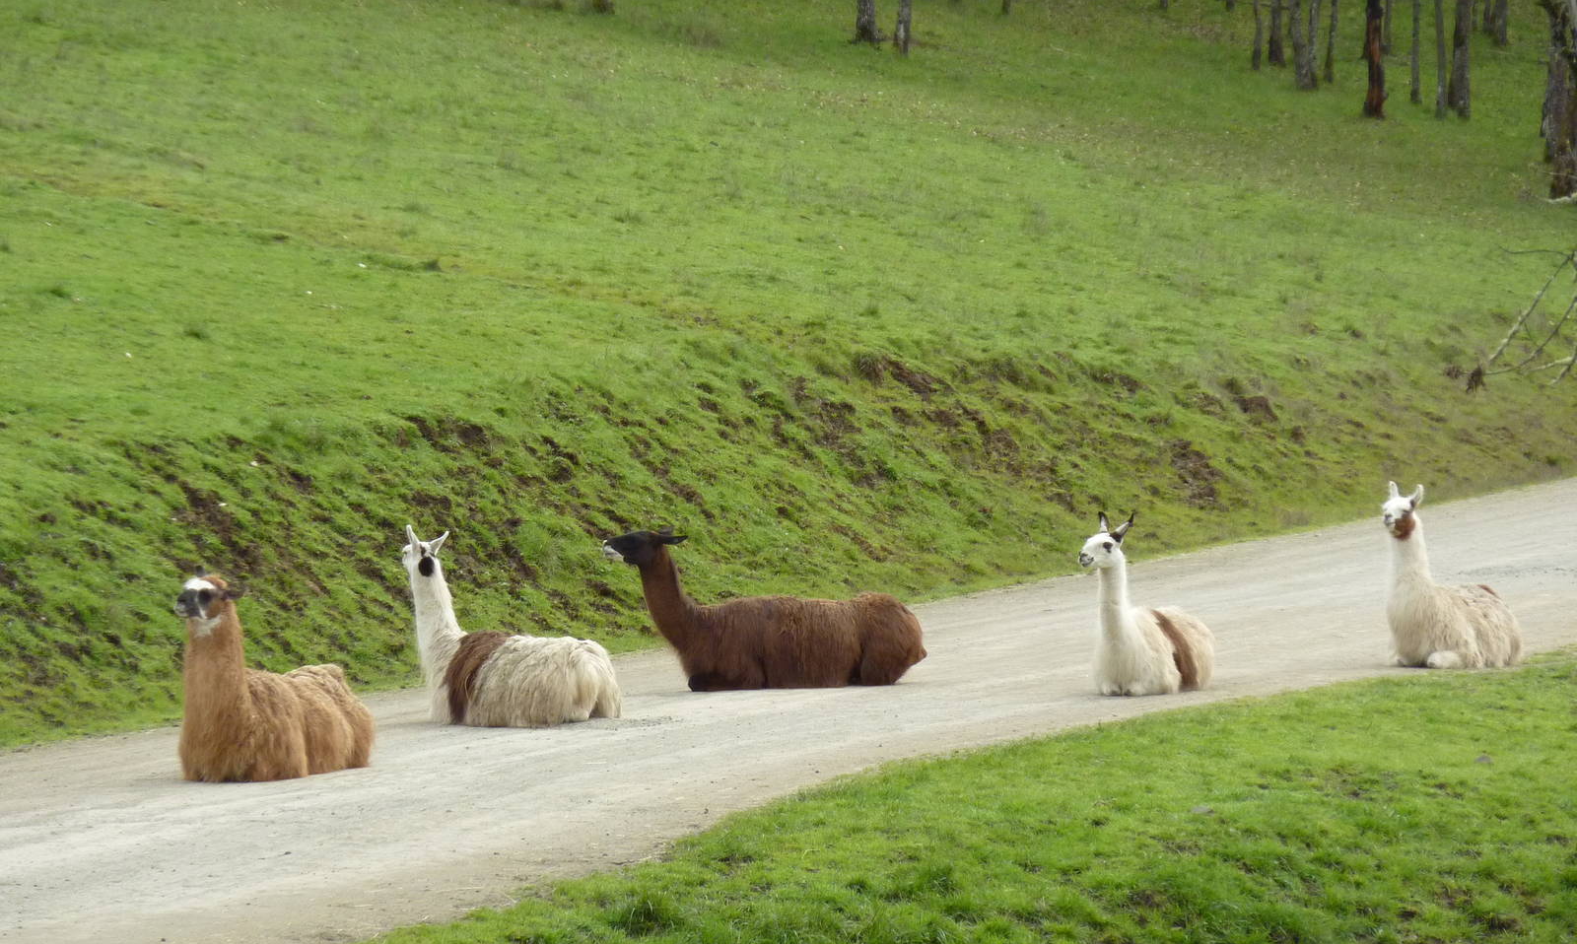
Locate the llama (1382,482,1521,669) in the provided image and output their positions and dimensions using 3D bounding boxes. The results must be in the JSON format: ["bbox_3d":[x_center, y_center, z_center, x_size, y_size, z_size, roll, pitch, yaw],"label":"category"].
[{"bbox_3d":[3.990,0.609,53.500,0.520,1.078,1.350,1,3,26],"label":"llama"}]

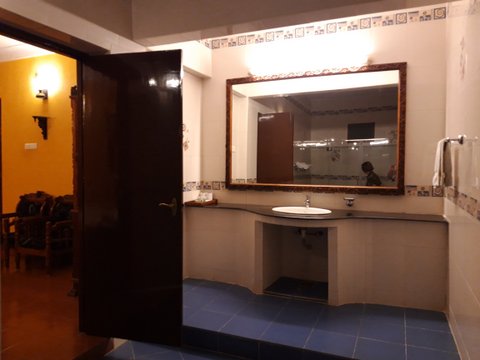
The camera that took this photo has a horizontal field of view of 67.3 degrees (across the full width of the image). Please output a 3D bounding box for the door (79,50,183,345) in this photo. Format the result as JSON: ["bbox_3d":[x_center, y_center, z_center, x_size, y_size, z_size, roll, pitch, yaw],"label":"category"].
[{"bbox_3d":[-0.823,0.141,2.699,0.857,2.124,0.045,1,3,15],"label":"door"}]

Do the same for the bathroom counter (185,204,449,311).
[{"bbox_3d":[0.553,0.669,3.370,2.416,0.743,0.654,1,3,23],"label":"bathroom counter"}]

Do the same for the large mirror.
[{"bbox_3d":[0.679,-0.475,3.596,1.772,1.185,0.050,1,3,23],"label":"large mirror"}]

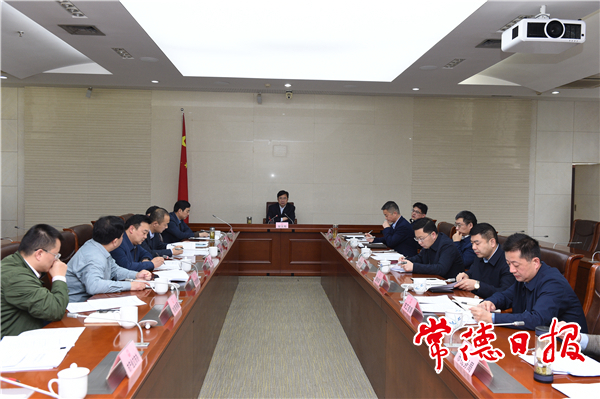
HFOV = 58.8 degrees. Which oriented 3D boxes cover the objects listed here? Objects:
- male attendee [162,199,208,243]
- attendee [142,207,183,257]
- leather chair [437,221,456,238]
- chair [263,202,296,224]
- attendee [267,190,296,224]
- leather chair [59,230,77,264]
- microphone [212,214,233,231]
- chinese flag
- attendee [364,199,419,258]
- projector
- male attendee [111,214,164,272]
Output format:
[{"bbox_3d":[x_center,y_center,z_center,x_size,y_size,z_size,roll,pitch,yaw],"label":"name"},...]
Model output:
[{"bbox_3d":[-1.487,0.619,6.878,0.720,1.220,0.560,1,2,0],"label":"male attendee"},{"bbox_3d":[-1.579,0.694,5.569,0.700,1.240,0.550,0,2,-3],"label":"attendee"},{"bbox_3d":[1.327,0.760,5.842,0.660,1.080,0.620,1,2,-3],"label":"leather chair"},{"bbox_3d":[-0.329,0.642,9.269,0.620,1.150,0.680,0,2,-3],"label":"chair"},{"bbox_3d":[-0.319,0.542,9.086,0.560,1.360,0.750,0,2,-3],"label":"attendee"},{"bbox_3d":[-1.447,0.793,3.680,0.660,1.080,0.620,1,2,-3],"label":"leather chair"},{"bbox_3d":[-1.137,0.366,7.836,0.300,0.250,0.070,0,2,-3],"label":"microphone"},{"bbox_3d":[-2.079,-0.354,9.501,0.260,2.380,0.240,1,2,-3],"label":"chinese flag"},{"bbox_3d":[1.029,0.671,5.884,0.690,1.320,0.570,1,2,4],"label":"attendee"},{"bbox_3d":[2.337,-1.569,5.152,0.570,0.200,0.490,0,2,-3],"label":"projector"},{"bbox_3d":[-1.403,0.710,4.411,0.700,1.200,0.580,1,2,7],"label":"male attendee"}]

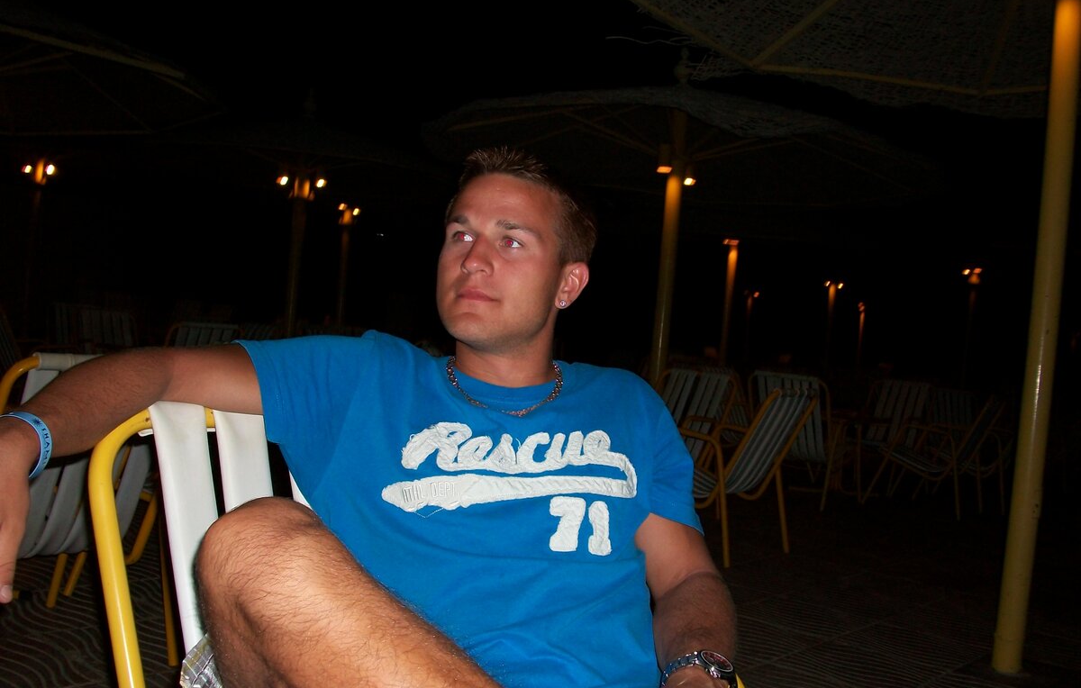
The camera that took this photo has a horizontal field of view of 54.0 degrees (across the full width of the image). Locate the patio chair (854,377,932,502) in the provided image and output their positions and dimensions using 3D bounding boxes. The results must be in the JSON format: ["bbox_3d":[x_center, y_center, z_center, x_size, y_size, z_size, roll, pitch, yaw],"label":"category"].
[{"bbox_3d":[2.492,0.674,7.541,0.580,0.820,0.750,6,2,30],"label":"patio chair"}]

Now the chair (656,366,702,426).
[{"bbox_3d":[0.694,0.549,6.005,0.580,0.820,0.750,7,2,37],"label":"chair"}]

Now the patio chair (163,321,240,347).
[{"bbox_3d":[-2.364,0.232,7.170,0.580,0.820,0.750,4,2,-30],"label":"patio chair"}]

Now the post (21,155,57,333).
[{"bbox_3d":[-5.118,-0.794,10.595,0.280,2.162,0.280,5,2,0],"label":"post"}]

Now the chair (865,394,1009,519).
[{"bbox_3d":[2.596,0.700,6.958,0.750,0.820,0.580,7,2,38],"label":"chair"}]

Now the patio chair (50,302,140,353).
[{"bbox_3d":[-3.522,0.093,8.283,0.580,0.820,0.750,6,2,20],"label":"patio chair"}]

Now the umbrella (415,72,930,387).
[{"bbox_3d":[0.756,-0.365,6.403,3.074,2.629,3.074,5,2,0],"label":"umbrella"}]

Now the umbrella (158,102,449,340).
[{"bbox_3d":[-2.078,-0.709,8.893,2.915,2.650,2.915,5,2,0],"label":"umbrella"}]

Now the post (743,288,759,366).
[{"bbox_3d":[4.321,-0.195,22.252,0.280,2.067,0.280,5,2,0],"label":"post"}]

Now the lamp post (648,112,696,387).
[{"bbox_3d":[0.742,-0.217,6.408,0.260,2.332,0.260,5,2,0],"label":"lamp post"}]

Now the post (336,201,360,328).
[{"bbox_3d":[-2.195,-0.520,11.656,0.260,2.099,0.260,5,2,0],"label":"post"}]

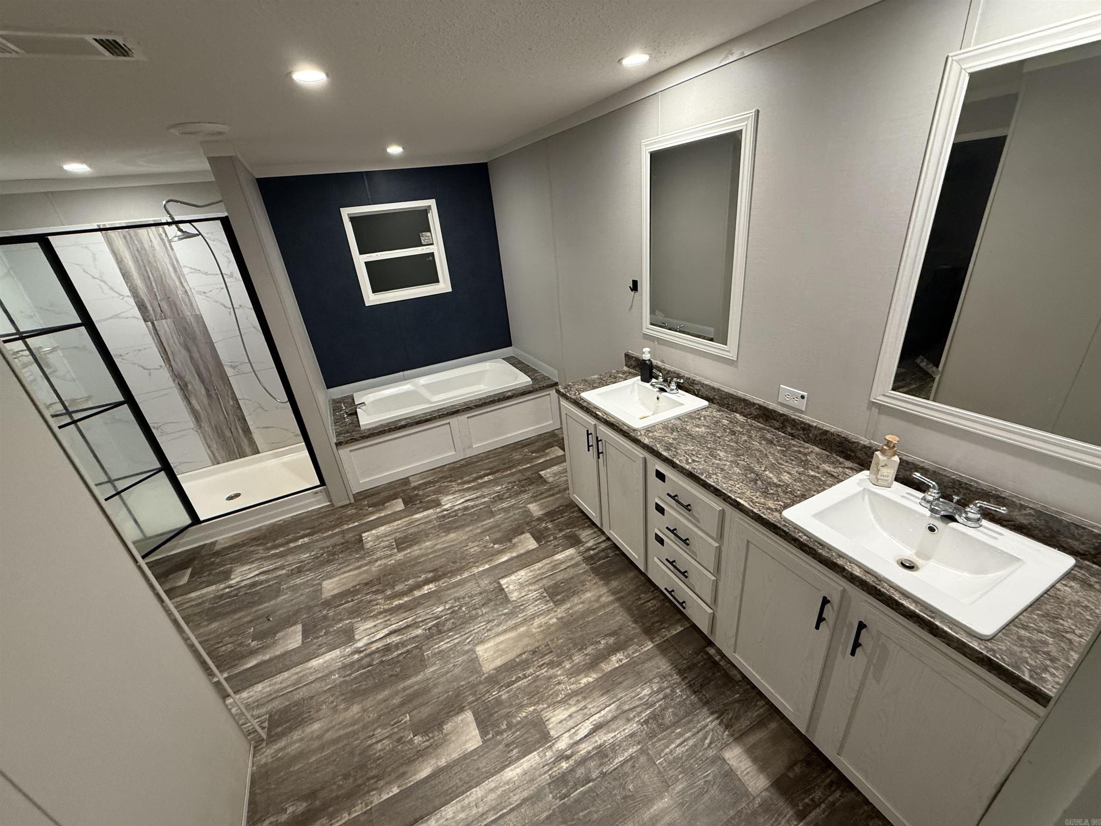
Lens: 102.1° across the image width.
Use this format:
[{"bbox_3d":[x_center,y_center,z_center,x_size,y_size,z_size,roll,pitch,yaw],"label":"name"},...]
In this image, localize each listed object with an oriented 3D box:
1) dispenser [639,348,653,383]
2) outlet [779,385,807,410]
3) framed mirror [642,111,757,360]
[{"bbox_3d":[0.557,-0.279,2.579,0.062,0.185,0.062,8,28,29],"label":"dispenser"},{"bbox_3d":[1.023,-0.062,1.876,0.011,0.080,0.123,-17,27,-21],"label":"outlet"},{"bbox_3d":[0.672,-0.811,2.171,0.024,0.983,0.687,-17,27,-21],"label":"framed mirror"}]

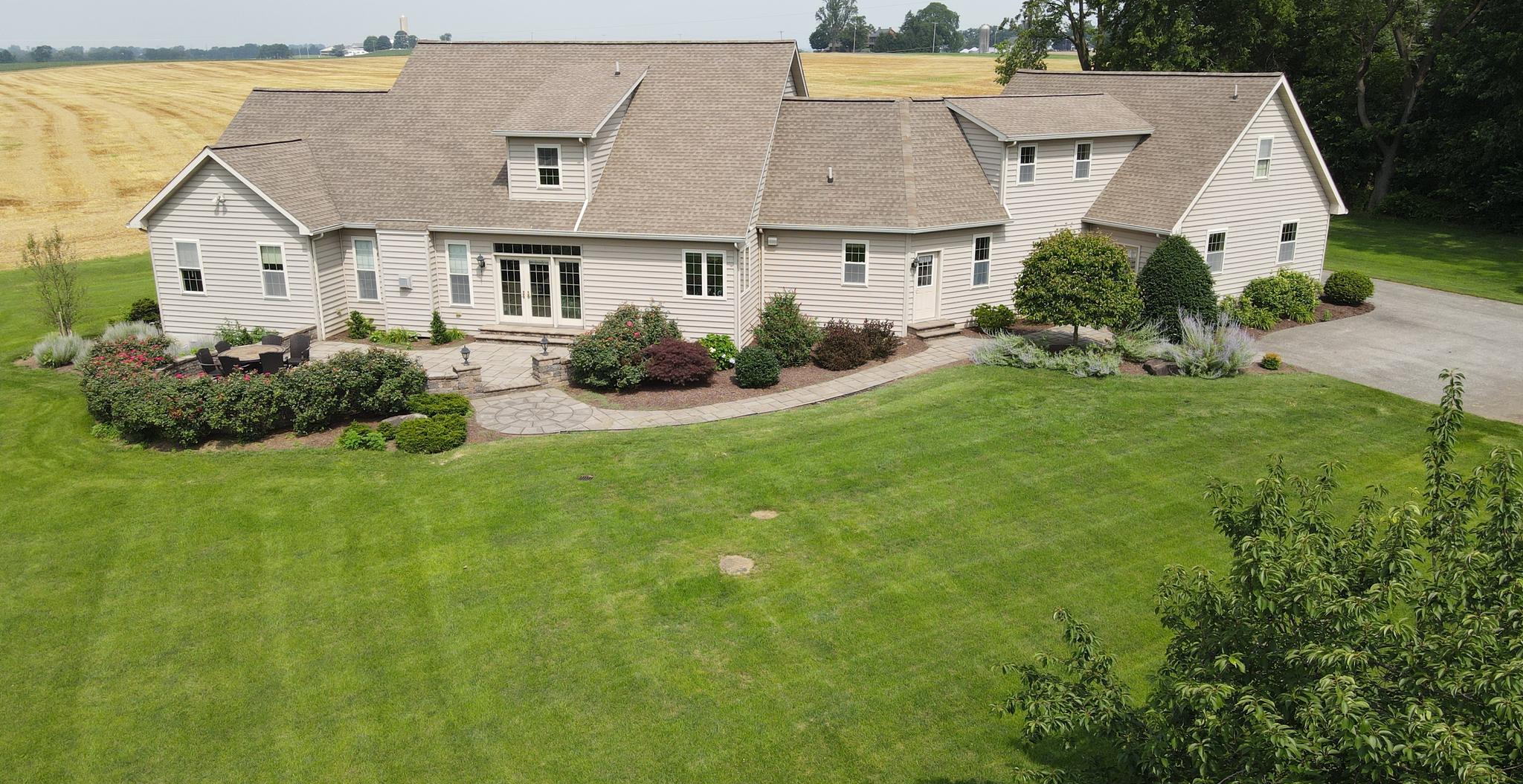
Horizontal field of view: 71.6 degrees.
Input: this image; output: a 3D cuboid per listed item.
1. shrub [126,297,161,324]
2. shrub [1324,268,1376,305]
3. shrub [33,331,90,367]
[{"bbox_3d":[-20.462,-2.626,35.034,1.149,1.070,1.149,0,17,0],"label":"shrub"},{"bbox_3d":[19.676,-3.533,35.365,1.440,1.030,1.440,0,18,0],"label":"shrub"},{"bbox_3d":[-20.565,-1.280,31.013,1.420,0.930,1.420,0,18,0],"label":"shrub"}]

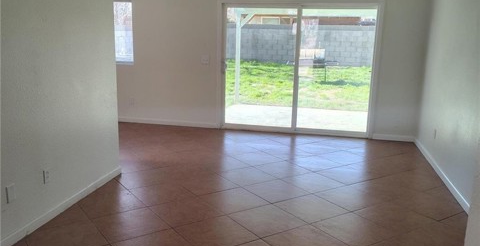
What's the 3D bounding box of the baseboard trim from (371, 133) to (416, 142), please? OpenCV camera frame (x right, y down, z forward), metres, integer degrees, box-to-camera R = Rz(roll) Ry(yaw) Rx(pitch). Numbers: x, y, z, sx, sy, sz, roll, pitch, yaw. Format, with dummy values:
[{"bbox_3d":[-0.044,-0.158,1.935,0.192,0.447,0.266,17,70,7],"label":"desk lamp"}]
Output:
[{"bbox_3d":[2.325,0.224,6.736,0.600,0.090,0.015,4,12,11],"label":"baseboard trim"}]

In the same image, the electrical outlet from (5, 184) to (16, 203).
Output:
[{"bbox_3d":[-1.662,0.509,3.222,0.010,0.127,0.085,4,12,11],"label":"electrical outlet"}]

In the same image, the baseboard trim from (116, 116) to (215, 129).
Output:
[{"bbox_3d":[-1.238,-0.006,7.438,1.790,0.090,0.015,4,12,11],"label":"baseboard trim"}]

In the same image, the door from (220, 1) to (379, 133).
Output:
[{"bbox_3d":[0.859,-0.812,6.866,2.370,2.000,0.100,4,12,11],"label":"door"}]

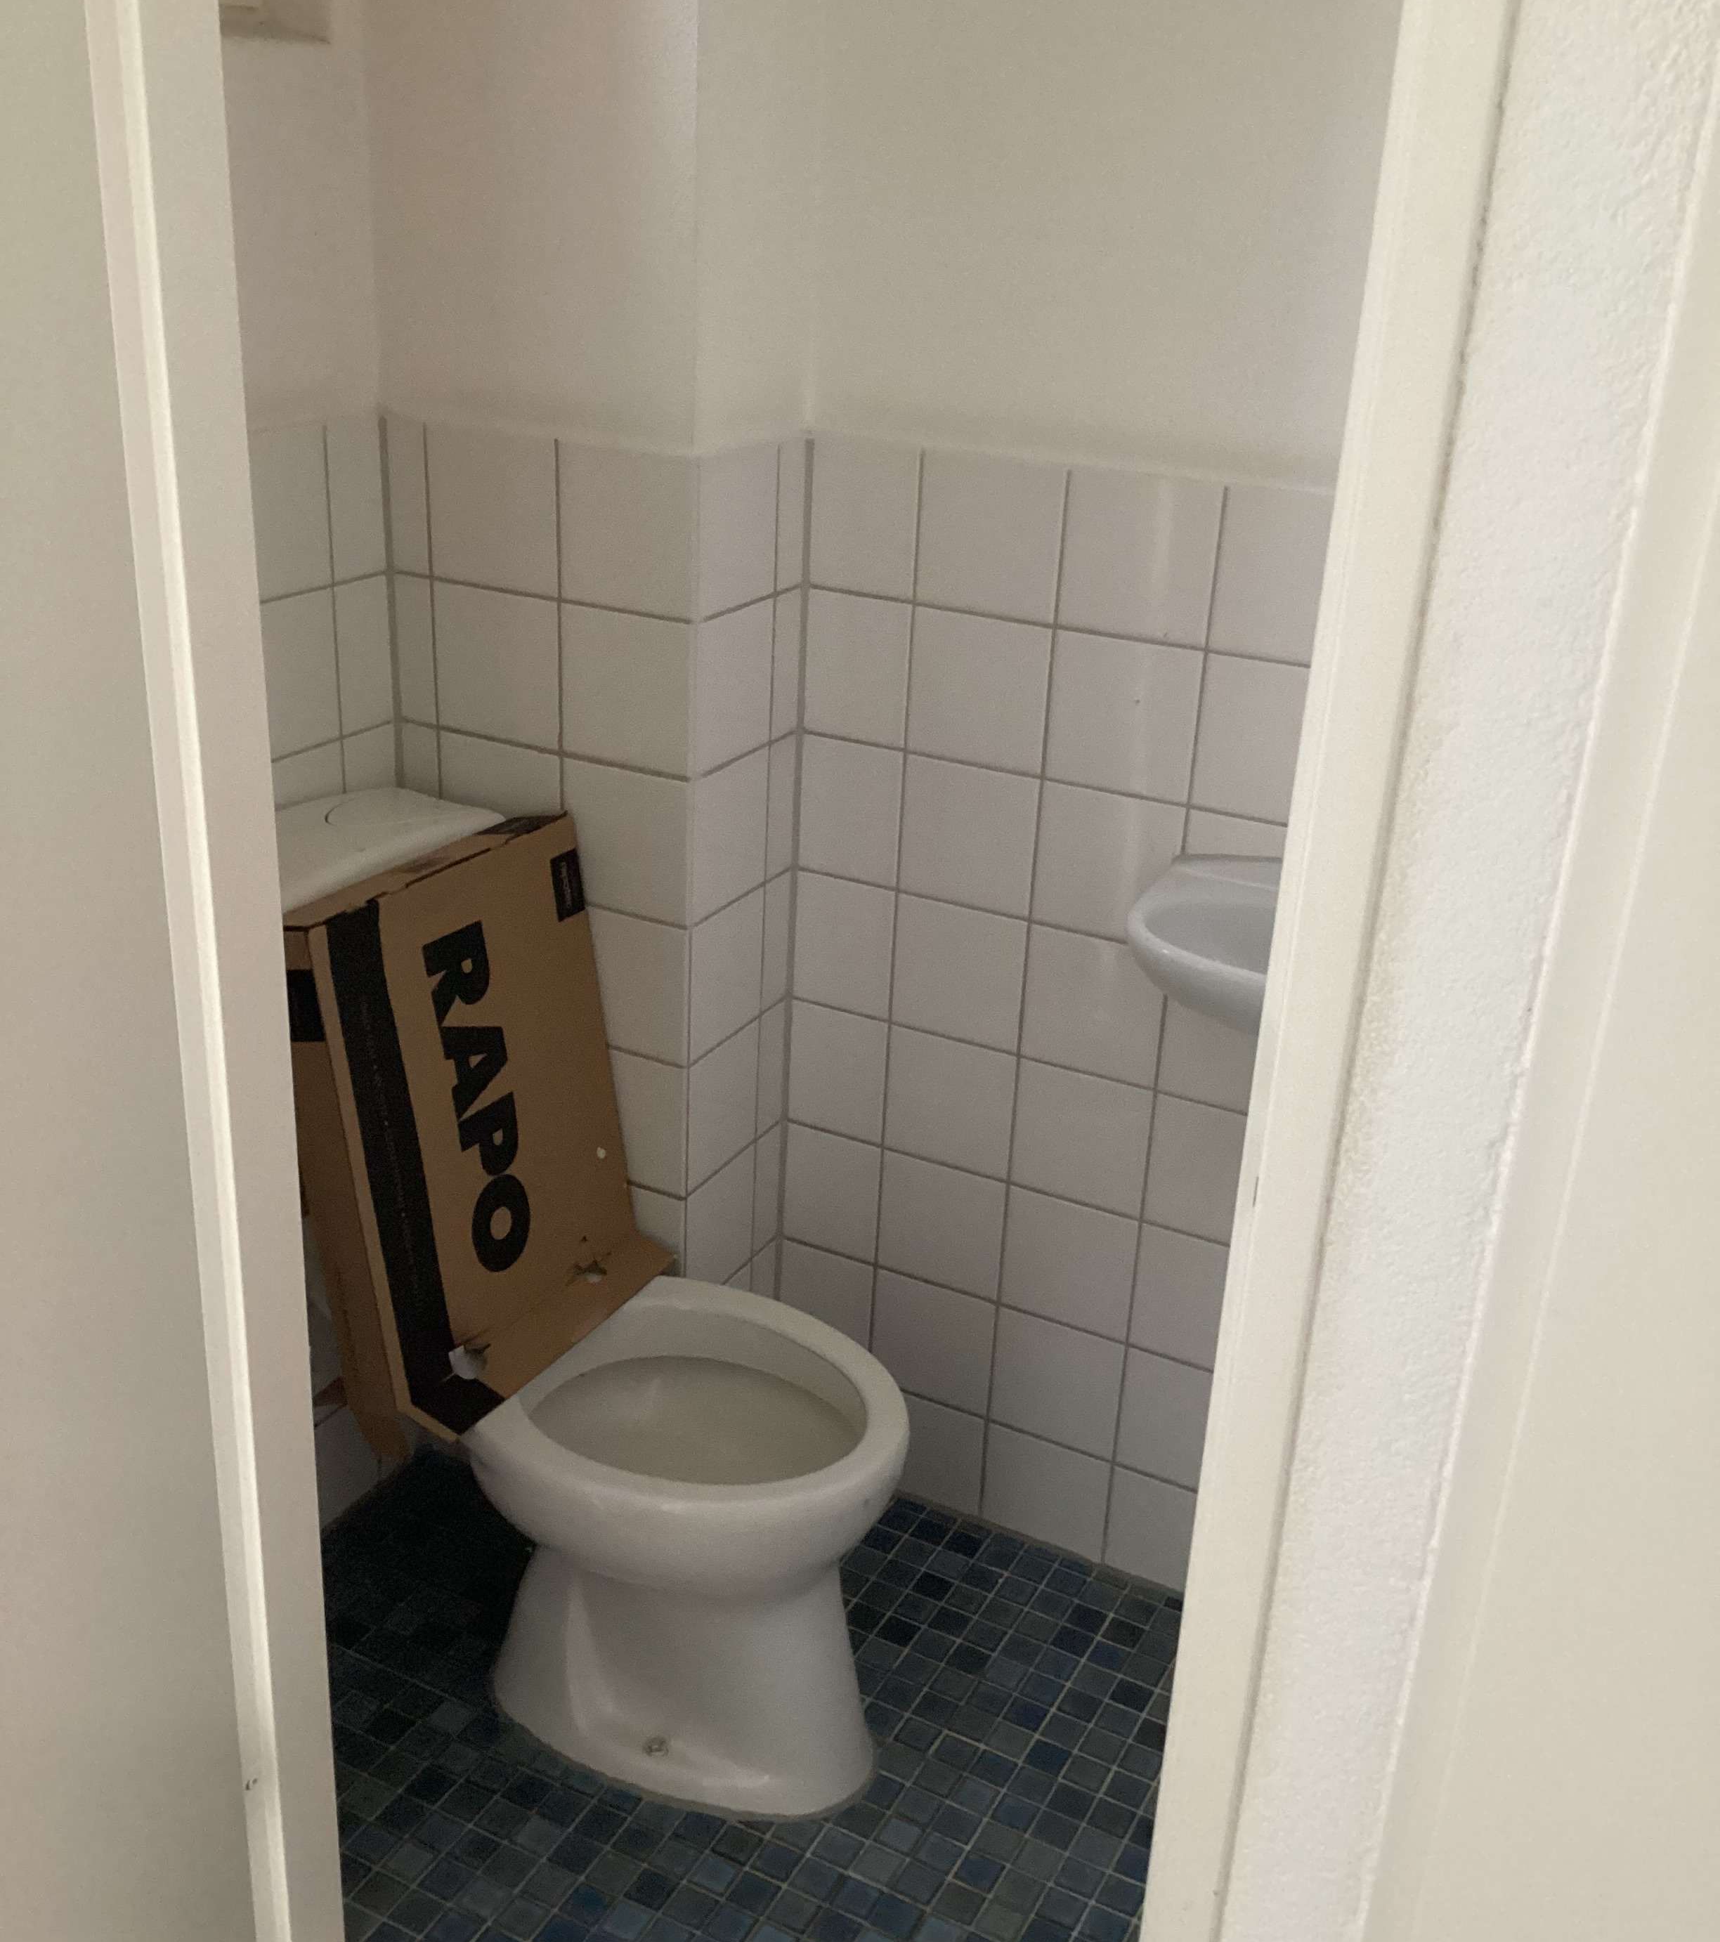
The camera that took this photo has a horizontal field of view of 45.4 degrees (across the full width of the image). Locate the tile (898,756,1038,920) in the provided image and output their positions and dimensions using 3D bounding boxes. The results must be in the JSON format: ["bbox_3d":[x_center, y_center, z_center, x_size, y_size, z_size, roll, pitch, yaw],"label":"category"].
[{"bbox_3d":[0.113,-0.138,2.094,0.148,0.149,0.009,14,26,24],"label":"tile"}]

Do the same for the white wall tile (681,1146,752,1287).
[{"bbox_3d":[-0.156,0.283,2.242,0.010,0.149,0.147,14,25,24],"label":"white wall tile"}]

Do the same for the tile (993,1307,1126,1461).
[{"bbox_3d":[0.219,0.454,2.268,0.148,0.148,0.010,14,25,24],"label":"tile"}]

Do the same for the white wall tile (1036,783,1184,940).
[{"bbox_3d":[0.247,-0.105,2.033,0.148,0.149,0.009,14,26,24],"label":"white wall tile"}]

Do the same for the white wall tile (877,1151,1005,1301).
[{"bbox_3d":[0.092,0.282,2.275,0.148,0.149,0.009,14,26,24],"label":"white wall tile"}]

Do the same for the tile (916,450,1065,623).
[{"bbox_3d":[0.127,-0.417,1.972,0.148,0.148,0.010,14,25,24],"label":"tile"}]

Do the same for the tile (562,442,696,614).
[{"bbox_3d":[-0.214,-0.410,1.915,0.150,0.149,0.009,14,26,24],"label":"tile"}]

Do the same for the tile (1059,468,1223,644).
[{"bbox_3d":[0.261,-0.384,1.910,0.148,0.148,0.010,14,25,24],"label":"tile"}]

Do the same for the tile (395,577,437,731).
[{"bbox_3d":[-0.447,-0.326,2.083,0.047,0.149,0.010,14,25,24],"label":"tile"}]

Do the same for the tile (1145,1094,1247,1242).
[{"bbox_3d":[0.369,0.209,2.094,0.149,0.149,0.010,14,25,24],"label":"tile"}]

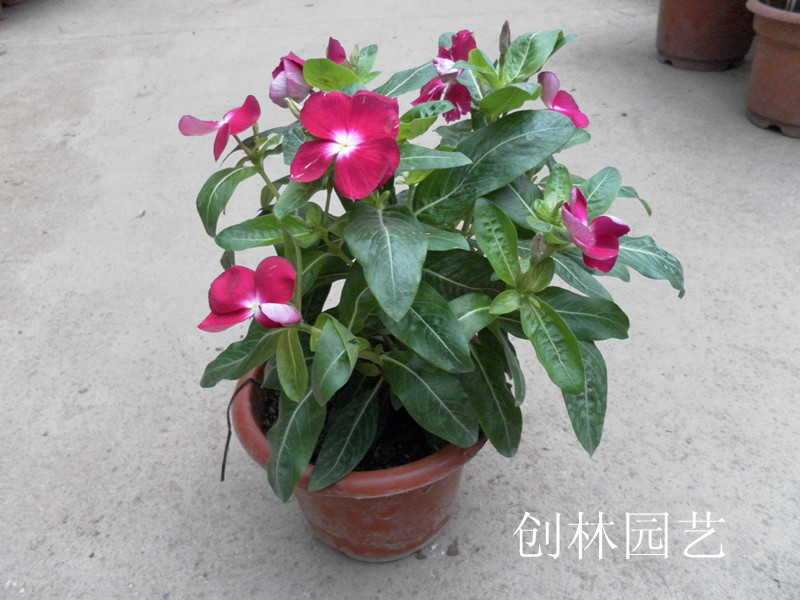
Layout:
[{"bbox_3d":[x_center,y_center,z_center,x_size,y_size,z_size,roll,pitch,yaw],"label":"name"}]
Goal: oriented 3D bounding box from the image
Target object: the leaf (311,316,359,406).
[{"bbox_3d":[-0.033,0.031,0.330,0.023,0.015,0.044,10,77,10],"label":"leaf"}]

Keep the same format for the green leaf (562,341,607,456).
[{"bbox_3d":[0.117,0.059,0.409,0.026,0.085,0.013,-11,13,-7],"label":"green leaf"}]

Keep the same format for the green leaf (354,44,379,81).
[{"bbox_3d":[-0.019,-0.133,0.361,0.014,0.007,0.025,16,74,-4],"label":"green leaf"}]

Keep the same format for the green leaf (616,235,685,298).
[{"bbox_3d":[0.140,-0.023,0.375,0.056,0.015,0.026,25,52,0],"label":"green leaf"}]

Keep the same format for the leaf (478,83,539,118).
[{"bbox_3d":[0.051,-0.091,0.294,0.022,0.029,0.011,-15,81,-33],"label":"leaf"}]

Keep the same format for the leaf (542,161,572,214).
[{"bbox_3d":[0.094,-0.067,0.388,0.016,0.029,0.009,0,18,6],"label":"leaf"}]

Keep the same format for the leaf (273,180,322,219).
[{"bbox_3d":[-0.044,-0.047,0.292,0.018,0.010,0.032,29,62,27],"label":"leaf"}]

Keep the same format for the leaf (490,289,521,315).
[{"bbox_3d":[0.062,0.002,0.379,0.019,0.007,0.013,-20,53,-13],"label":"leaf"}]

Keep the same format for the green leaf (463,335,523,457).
[{"bbox_3d":[0.052,0.057,0.376,0.030,0.077,0.014,-26,15,-21],"label":"green leaf"}]

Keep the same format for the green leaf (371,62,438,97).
[{"bbox_3d":[0.003,-0.103,0.308,0.038,0.011,0.018,-30,65,-7],"label":"green leaf"}]

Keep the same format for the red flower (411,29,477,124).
[{"bbox_3d":[0.027,-0.131,0.380,0.037,0.052,0.028,6,0,27],"label":"red flower"}]

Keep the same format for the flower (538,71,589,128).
[{"bbox_3d":[0.089,-0.107,0.349,0.033,0.019,0.033,33,37,-18],"label":"flower"}]

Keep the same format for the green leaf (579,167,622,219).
[{"bbox_3d":[0.106,-0.058,0.347,0.021,0.007,0.035,34,73,30],"label":"green leaf"}]

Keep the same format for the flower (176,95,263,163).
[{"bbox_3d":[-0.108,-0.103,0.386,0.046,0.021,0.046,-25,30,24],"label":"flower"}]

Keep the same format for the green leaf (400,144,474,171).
[{"bbox_3d":[0.013,-0.065,0.296,0.040,0.010,0.018,6,67,7],"label":"green leaf"}]

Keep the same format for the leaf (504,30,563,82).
[{"bbox_3d":[0.059,-0.109,0.291,0.021,0.011,0.029,42,87,5],"label":"leaf"}]

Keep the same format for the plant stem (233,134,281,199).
[{"bbox_3d":[-0.069,-0.065,0.316,0.007,0.044,0.006,-37,50,-3],"label":"plant stem"}]

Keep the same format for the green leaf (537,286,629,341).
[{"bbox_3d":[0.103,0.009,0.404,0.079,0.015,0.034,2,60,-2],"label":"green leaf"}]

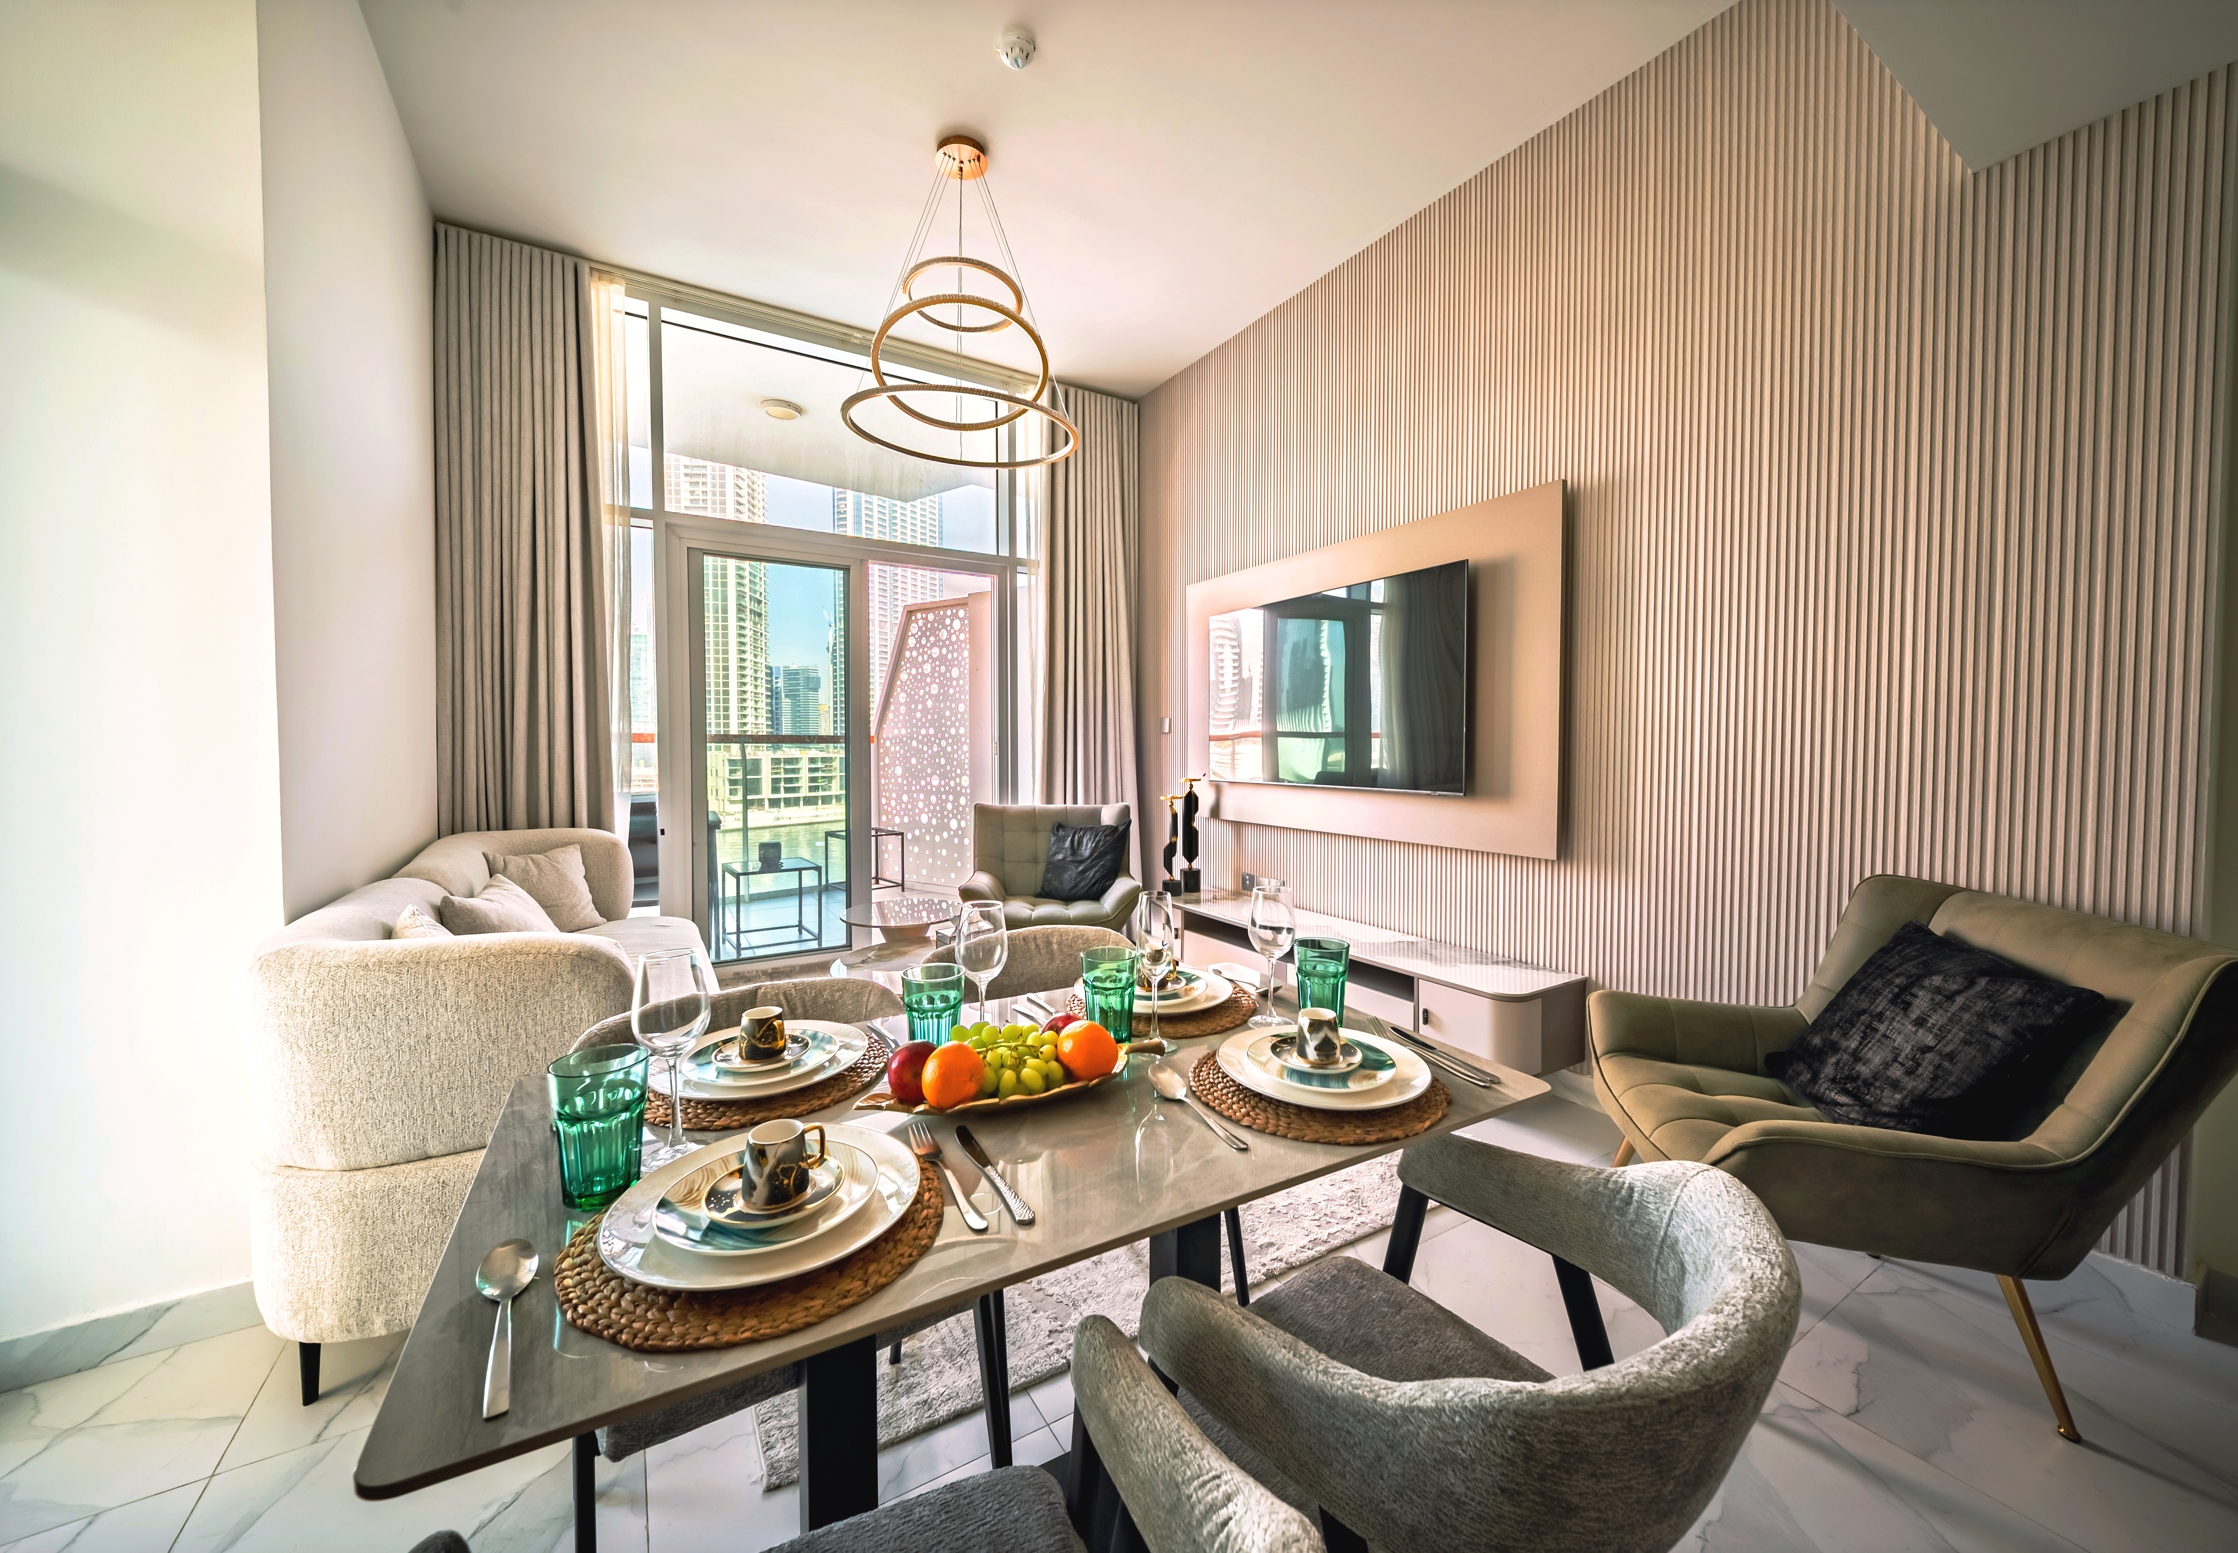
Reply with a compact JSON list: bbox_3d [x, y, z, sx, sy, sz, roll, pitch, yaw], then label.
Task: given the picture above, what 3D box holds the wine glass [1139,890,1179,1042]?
[{"bbox_3d":[0.058,0.293,1.172,0.063,0.230,0.063,0,2,0],"label":"wine glass"}]

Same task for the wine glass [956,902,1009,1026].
[{"bbox_3d":[-0.198,0.299,1.133,0.076,0.220,0.076,-1,2,-32],"label":"wine glass"}]

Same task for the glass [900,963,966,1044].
[{"bbox_3d":[-0.256,0.334,1.074,0.091,0.131,0.091,0,2,-30],"label":"glass"}]

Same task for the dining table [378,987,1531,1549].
[{"bbox_3d":[-0.105,0.778,1.045,1.193,0.750,0.682,0,2,-30],"label":"dining table"}]

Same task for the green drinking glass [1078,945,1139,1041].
[{"bbox_3d":[-0.013,0.335,1.188,0.091,0.131,0.091,1,2,0],"label":"green drinking glass"}]

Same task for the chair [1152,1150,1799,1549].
[{"bbox_3d":[0.328,0.781,0.788,0.580,0.760,0.570,-1,2,-30],"label":"chair"}]

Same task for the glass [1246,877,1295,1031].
[{"bbox_3d":[0.250,0.295,1.267,0.076,0.220,0.076,0,2,0],"label":"glass"}]

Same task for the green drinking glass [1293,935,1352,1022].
[{"bbox_3d":[0.330,0.338,1.262,0.091,0.131,0.091,1,2,0],"label":"green drinking glass"}]

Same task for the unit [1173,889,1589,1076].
[{"bbox_3d":[0.854,0.786,3.285,0.470,0.287,1.932,-1,2,-32],"label":"unit"}]

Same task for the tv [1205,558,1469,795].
[{"bbox_3d":[0.907,-0.385,3.502,0.060,0.866,1.476,0,2,-33],"label":"tv"}]

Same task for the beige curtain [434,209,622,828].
[{"bbox_3d":[-2.567,-0.606,3.388,0.601,3.331,0.160,-1,2,-32],"label":"beige curtain"}]

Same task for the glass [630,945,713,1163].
[{"bbox_3d":[-0.473,0.296,0.824,0.076,0.215,0.076,0,2,-30],"label":"glass"}]

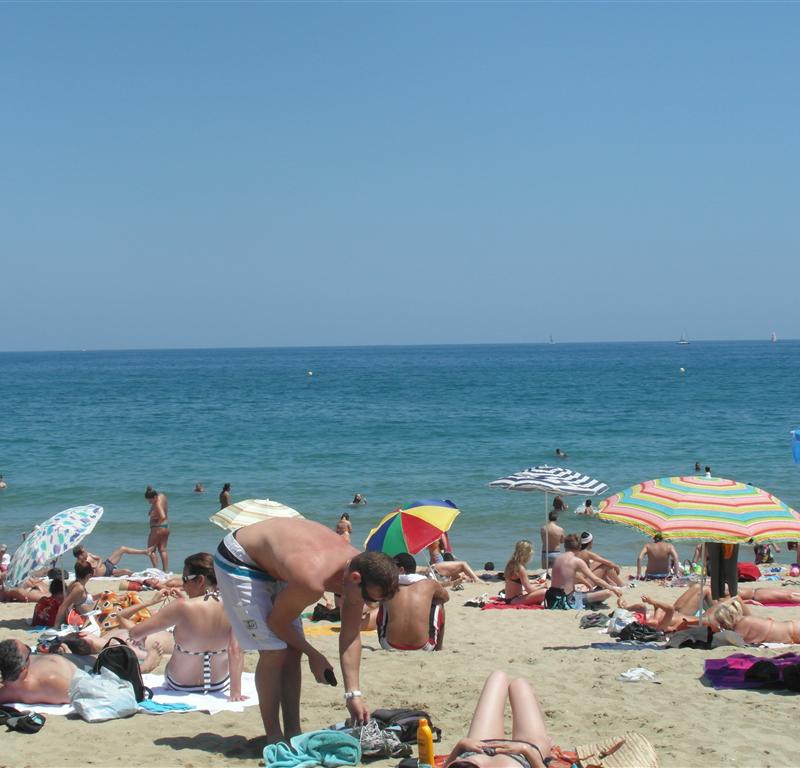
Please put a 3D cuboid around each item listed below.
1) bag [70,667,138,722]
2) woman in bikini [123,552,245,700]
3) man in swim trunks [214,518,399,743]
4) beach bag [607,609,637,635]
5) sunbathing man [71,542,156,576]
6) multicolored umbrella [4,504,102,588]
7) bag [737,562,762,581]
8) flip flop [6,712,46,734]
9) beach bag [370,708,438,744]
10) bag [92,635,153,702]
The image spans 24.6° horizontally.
[{"bbox_3d":[-1.659,1.744,10.300,0.370,0.300,0.260,-1,1,0],"label":"bag"},{"bbox_3d":[-1.399,1.547,11.800,0.720,0.890,0.800,-1,1,-22],"label":"woman in bikini"},{"bbox_3d":[-0.449,1.197,8.800,0.860,1.130,0.520,0,1,23],"label":"man in swim trunks"},{"bbox_3d":[1.944,2.085,16.100,0.280,0.200,0.240,-1,1,0],"label":"beach bag"},{"bbox_3d":[-5.230,3.243,33.600,1.520,0.580,0.550,-1,1,0],"label":"sunbathing man"},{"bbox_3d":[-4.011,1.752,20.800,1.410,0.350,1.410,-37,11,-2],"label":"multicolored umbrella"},{"bbox_3d":[5.328,2.891,28.200,0.440,0.310,0.300,-1,1,0],"label":"bag"},{"bbox_3d":[-1.884,1.712,9.250,0.240,0.085,0.105,0,2,38],"label":"flip flop"},{"bbox_3d":[0.021,1.611,8.650,0.340,0.130,0.240,-1,1,0],"label":"beach bag"},{"bbox_3d":[-1.667,1.697,10.900,0.320,0.385,0.220,-1,1,-3],"label":"bag"}]

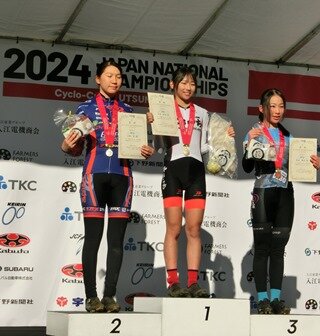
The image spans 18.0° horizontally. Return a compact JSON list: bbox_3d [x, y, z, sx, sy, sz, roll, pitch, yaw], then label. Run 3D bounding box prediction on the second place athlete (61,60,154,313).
[{"bbox_3d":[-0.337,0.123,6.600,0.580,1.660,0.400,3,-7,-15],"label":"second place athlete"}]

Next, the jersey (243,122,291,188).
[{"bbox_3d":[0.740,-0.083,6.950,0.390,0.460,0.280,3,-7,-17],"label":"jersey"}]

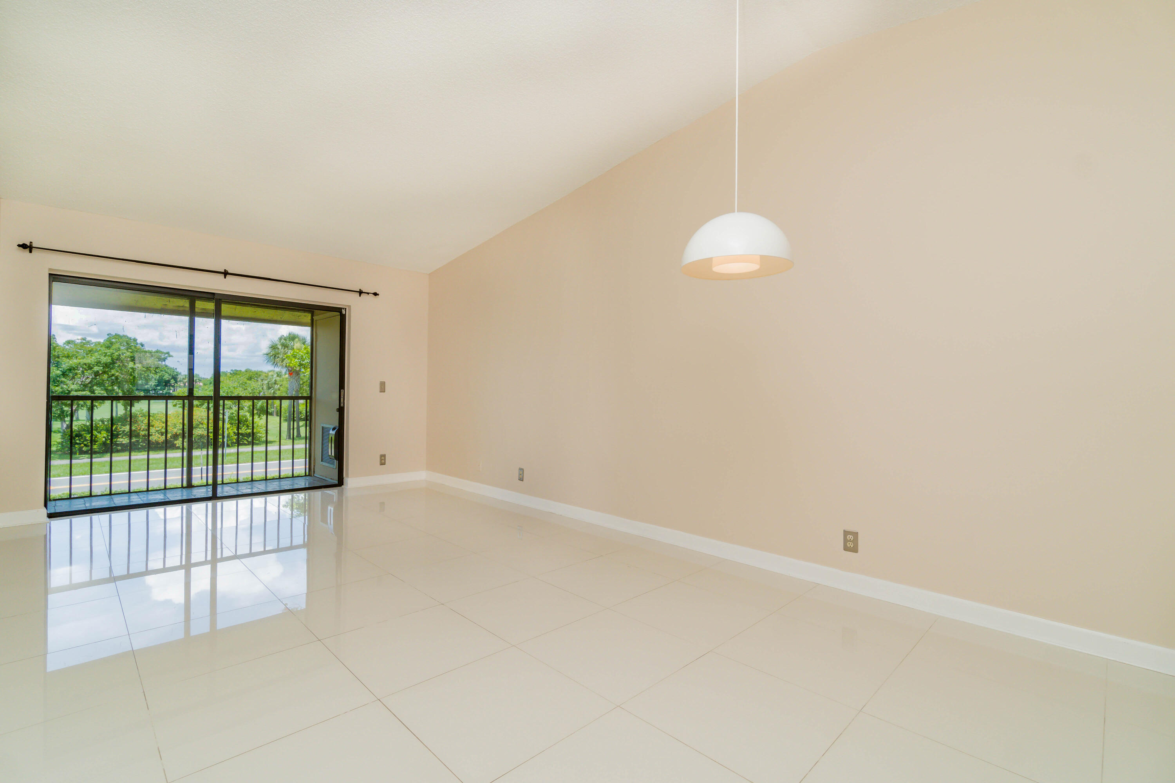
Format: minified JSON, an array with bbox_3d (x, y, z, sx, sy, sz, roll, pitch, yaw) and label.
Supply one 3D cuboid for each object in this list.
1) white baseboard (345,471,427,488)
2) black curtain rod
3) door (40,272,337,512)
[{"bbox_3d":[-2.393,1.059,6.296,0.959,0.112,0.020,1,0,-44],"label":"white baseboard"},{"bbox_3d":[-3.495,-1.144,5.147,2.880,0.090,0.090,1,0,-44],"label":"black curtain rod"},{"bbox_3d":[-3.745,0.056,5.293,2.407,2.073,0.110,1,0,-44],"label":"door"}]

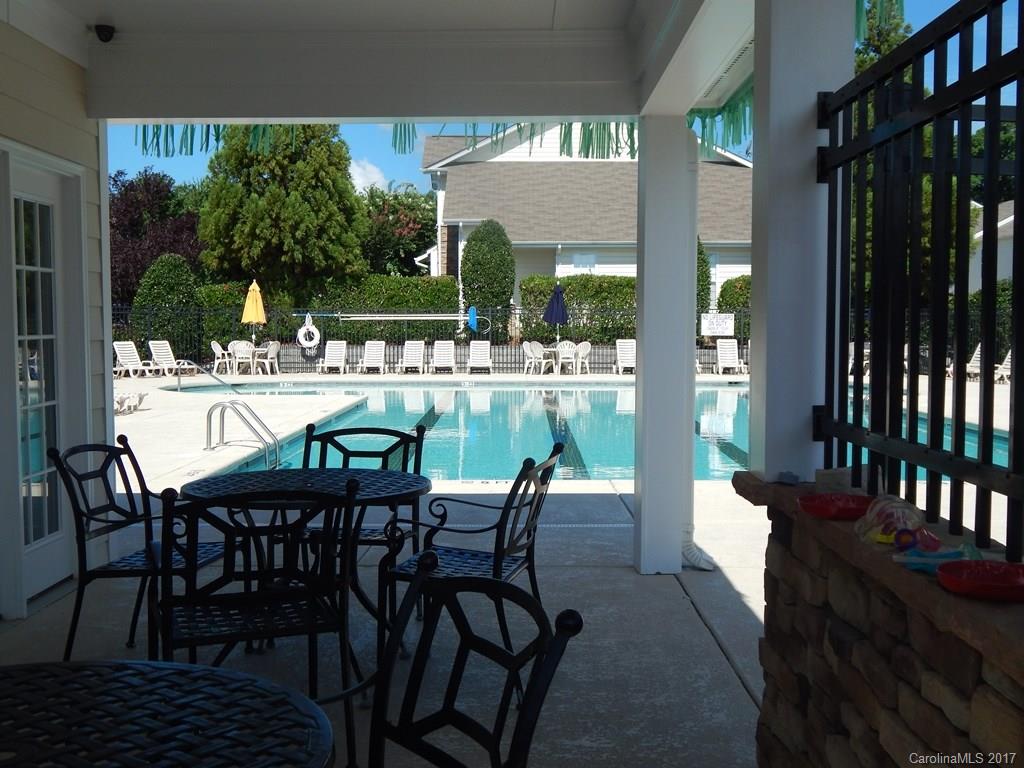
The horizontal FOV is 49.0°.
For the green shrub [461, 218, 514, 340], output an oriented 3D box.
[{"bbox_3d":[-0.699,-2.906,32.087,1.500,3.442,1.500,0,3,0],"label":"green shrub"}]

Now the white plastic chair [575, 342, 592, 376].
[{"bbox_3d":[1.901,-0.702,30.100,0.580,0.900,0.570,2,4,40],"label":"white plastic chair"}]

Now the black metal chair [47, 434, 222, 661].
[{"bbox_3d":[-1.588,0.704,4.900,0.630,0.920,0.600,0,3,11],"label":"black metal chair"}]

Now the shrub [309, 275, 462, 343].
[{"bbox_3d":[-3.673,-2.156,32.130,4.400,1.939,1.400,0,3,0],"label":"shrub"}]

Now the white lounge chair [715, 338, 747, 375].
[{"bbox_3d":[6.039,-0.753,31.000,0.700,0.930,1.700,0,3,3],"label":"white lounge chair"}]

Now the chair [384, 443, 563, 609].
[{"bbox_3d":[-0.148,0.712,4.651,0.630,0.920,0.600,1,3,16],"label":"chair"}]

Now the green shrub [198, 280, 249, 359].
[{"bbox_3d":[-8.200,-1.817,31.948,1.450,2.185,1.350,0,3,0],"label":"green shrub"}]

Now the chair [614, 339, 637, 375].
[{"bbox_3d":[3.227,-0.753,31.000,0.700,0.930,1.700,0,3,0],"label":"chair"}]

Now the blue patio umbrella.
[{"bbox_3d":[1.165,-1.502,29.763,0.680,2.442,0.680,0,3,0],"label":"blue patio umbrella"}]

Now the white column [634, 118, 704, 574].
[{"bbox_3d":[0.829,-0.205,6.255,0.235,2.504,0.235,0,3,0],"label":"white column"}]

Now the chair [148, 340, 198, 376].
[{"bbox_3d":[-8.585,-0.659,28.508,0.680,0.900,1.520,-3,4,-40],"label":"chair"}]

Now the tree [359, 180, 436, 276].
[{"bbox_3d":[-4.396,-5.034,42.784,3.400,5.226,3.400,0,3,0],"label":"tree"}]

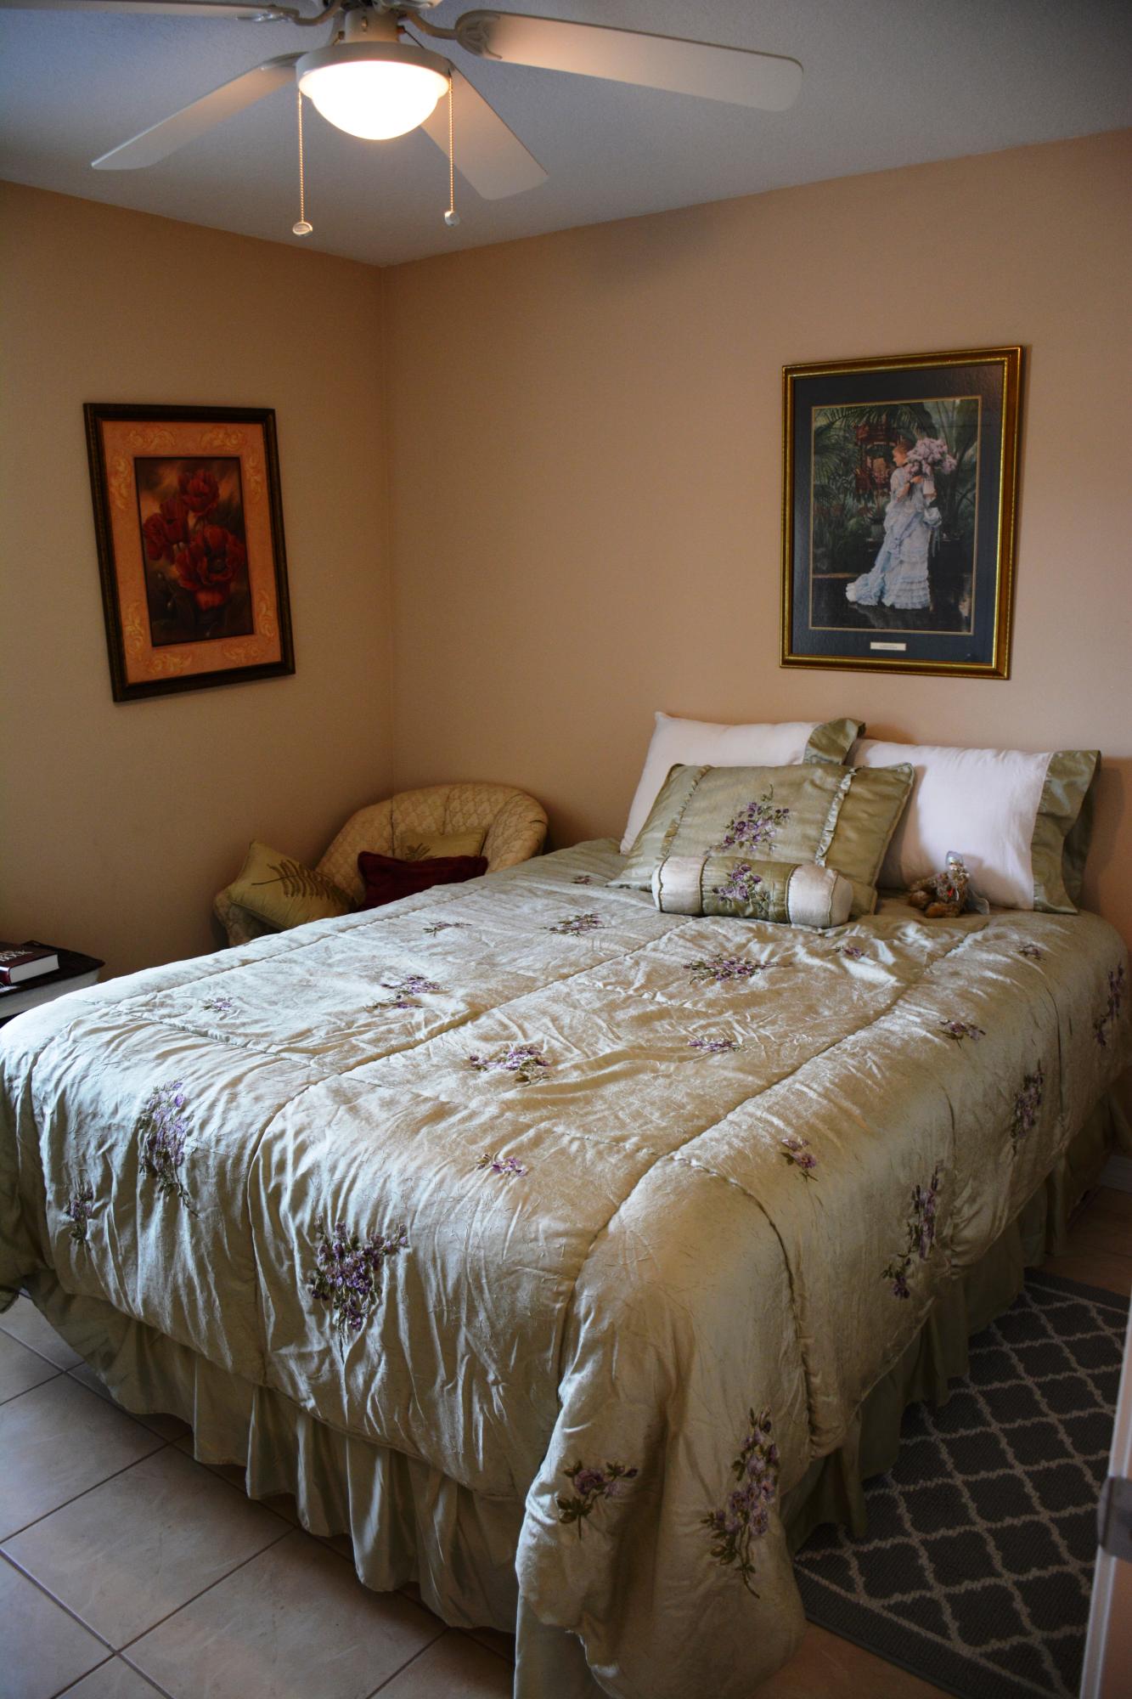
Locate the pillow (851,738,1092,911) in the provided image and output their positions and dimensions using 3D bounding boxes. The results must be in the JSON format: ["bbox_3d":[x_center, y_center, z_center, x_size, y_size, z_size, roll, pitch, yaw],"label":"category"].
[{"bbox_3d":[0.882,-0.062,2.993,0.650,0.400,0.160,8,-2,33],"label":"pillow"}]

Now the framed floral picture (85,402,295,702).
[{"bbox_3d":[-1.008,-0.830,3.526,0.030,0.750,0.620,9,18,36],"label":"framed floral picture"}]

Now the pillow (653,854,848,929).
[{"bbox_3d":[0.411,0.087,2.827,0.445,0.130,0.130,6,14,25],"label":"pillow"}]

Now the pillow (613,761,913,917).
[{"bbox_3d":[0.465,-0.042,3.025,0.650,0.370,0.140,7,-17,28],"label":"pillow"}]

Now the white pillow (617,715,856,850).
[{"bbox_3d":[0.433,-0.132,3.318,0.650,0.400,0.160,8,-3,34],"label":"white pillow"}]

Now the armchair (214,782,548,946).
[{"bbox_3d":[-0.512,0.271,3.785,0.730,0.810,0.820,8,15,32],"label":"armchair"}]

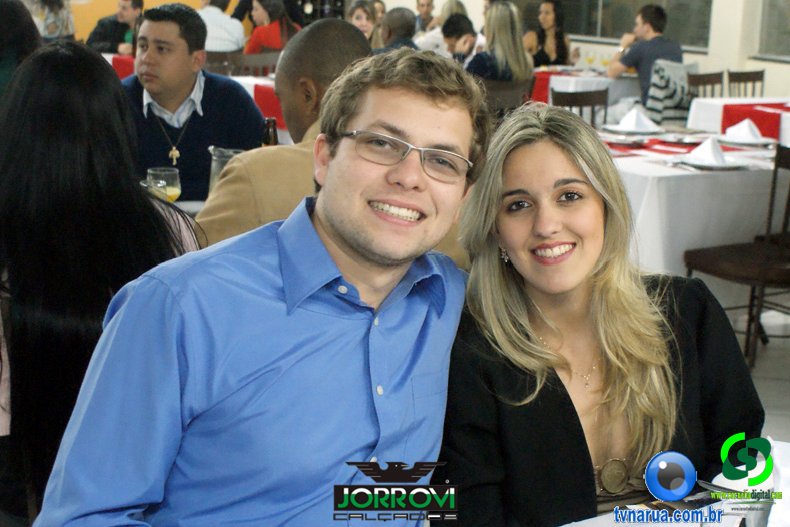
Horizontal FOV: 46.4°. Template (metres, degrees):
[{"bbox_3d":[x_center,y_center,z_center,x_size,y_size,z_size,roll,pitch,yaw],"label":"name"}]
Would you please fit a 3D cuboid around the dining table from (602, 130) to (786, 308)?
[{"bbox_3d":[1.298,-0.121,4.009,1.150,0.760,1.120,-4,16,-14],"label":"dining table"}]

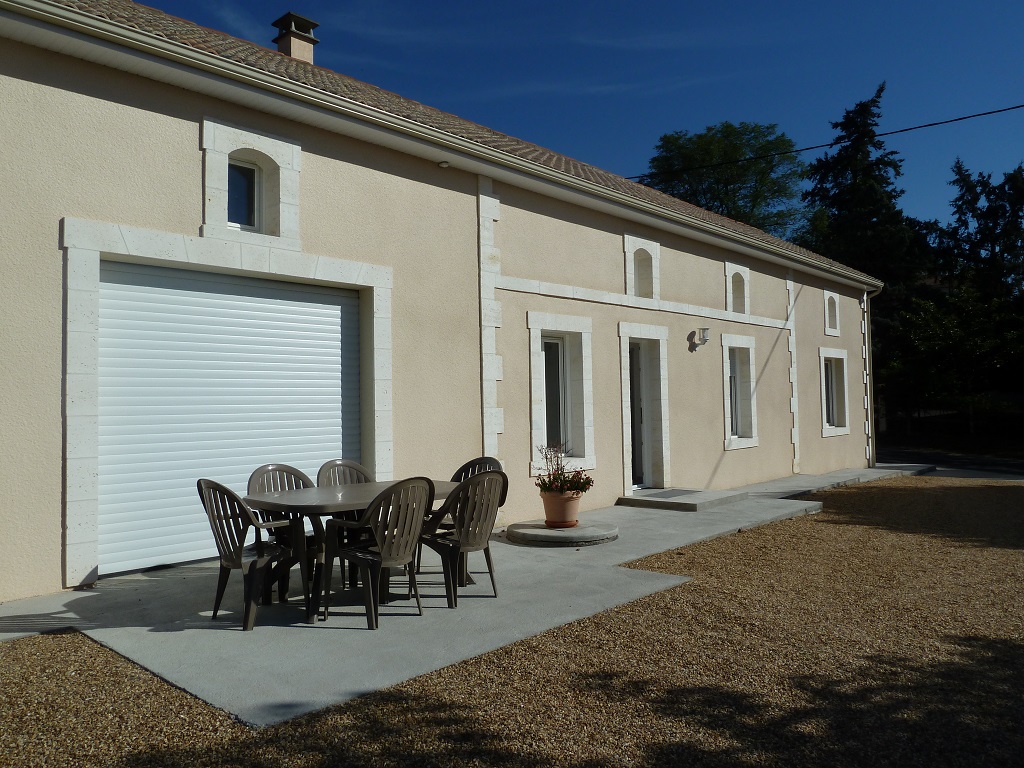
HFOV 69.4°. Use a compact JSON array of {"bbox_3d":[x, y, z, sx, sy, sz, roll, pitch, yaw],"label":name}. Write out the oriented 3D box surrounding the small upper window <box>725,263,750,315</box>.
[{"bbox_3d":[3.875,-1.648,13.031,0.825,0.838,0.250,1,-3,-45],"label":"small upper window"}]

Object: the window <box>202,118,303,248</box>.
[{"bbox_3d":[-2.426,-1.752,6.775,0.932,1.014,0.280,1,-3,-45],"label":"window"}]

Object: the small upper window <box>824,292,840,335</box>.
[{"bbox_3d":[6.771,-1.486,15.910,0.806,0.932,0.250,1,-3,-45],"label":"small upper window"}]

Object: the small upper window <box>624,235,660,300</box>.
[{"bbox_3d":[1.859,-1.702,11.024,0.882,0.869,0.250,1,-3,-45],"label":"small upper window"}]

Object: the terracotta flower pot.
[{"bbox_3d":[0.512,1.284,7.628,0.430,0.345,0.430,-1,-2,0],"label":"terracotta flower pot"}]

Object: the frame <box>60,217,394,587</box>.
[{"bbox_3d":[-2.382,0.158,6.710,3.024,2.797,0.270,1,-3,-45],"label":"frame"}]

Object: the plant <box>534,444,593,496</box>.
[{"bbox_3d":[0.525,0.887,7.663,0.600,0.510,0.580,-1,-2,0],"label":"plant"}]

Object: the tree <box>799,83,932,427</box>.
[{"bbox_3d":[16.299,-5.747,34.000,6.200,16.200,6.200,1,-3,-45],"label":"tree"}]

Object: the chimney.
[{"bbox_3d":[-3.275,-5.152,11.240,0.490,0.680,0.520,1,-3,-45],"label":"chimney"}]

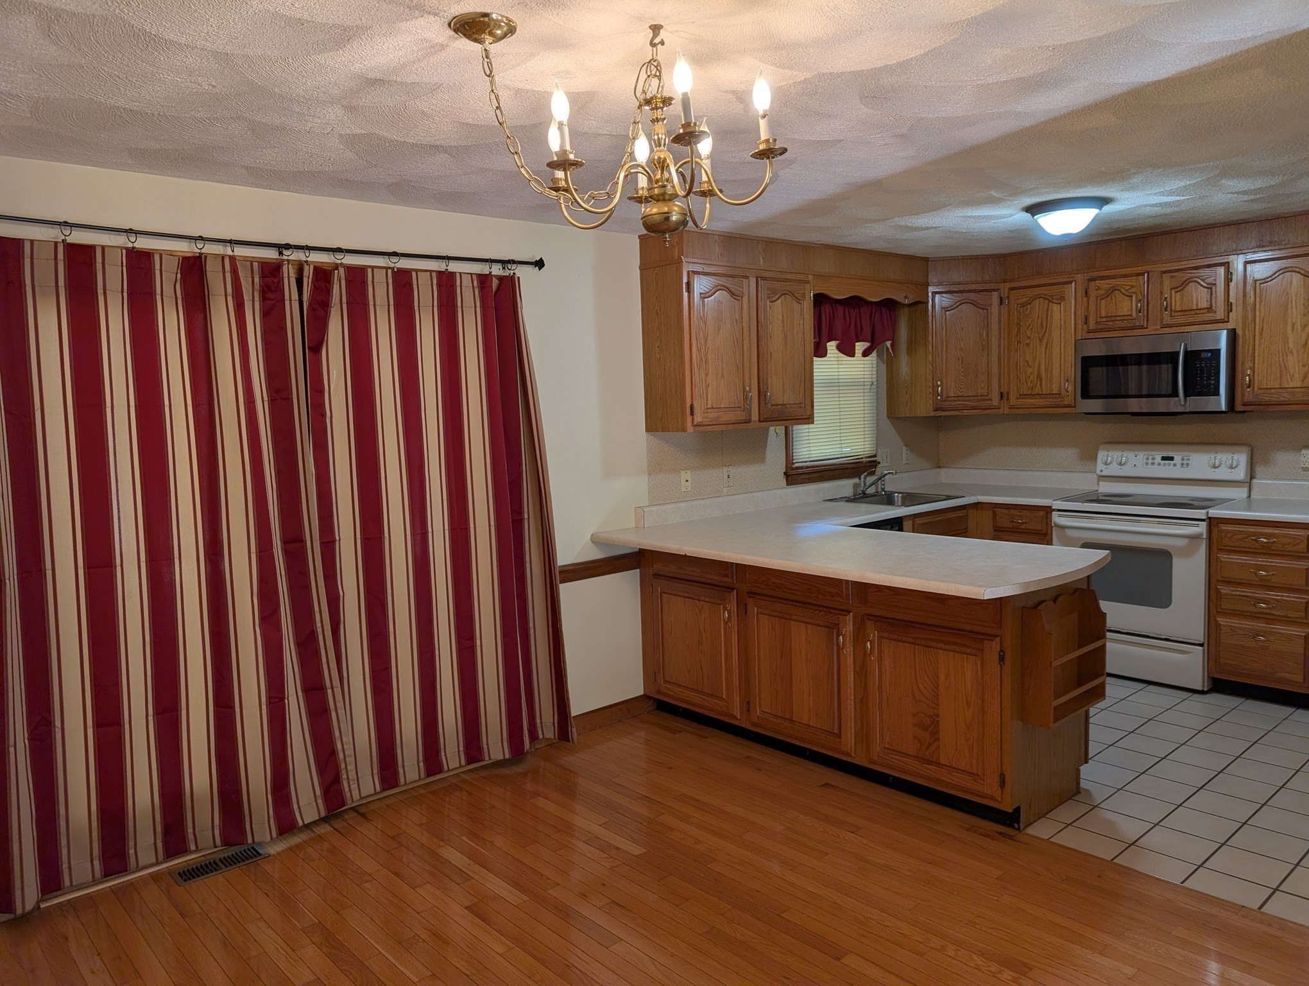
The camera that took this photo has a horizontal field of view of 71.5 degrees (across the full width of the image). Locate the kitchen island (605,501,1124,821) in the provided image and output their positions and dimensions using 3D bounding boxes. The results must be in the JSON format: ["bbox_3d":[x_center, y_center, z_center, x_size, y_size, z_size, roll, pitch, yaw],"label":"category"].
[{"bbox_3d":[0.761,0.667,3.920,0.920,0.916,2.020,-7,8,-41],"label":"kitchen island"}]

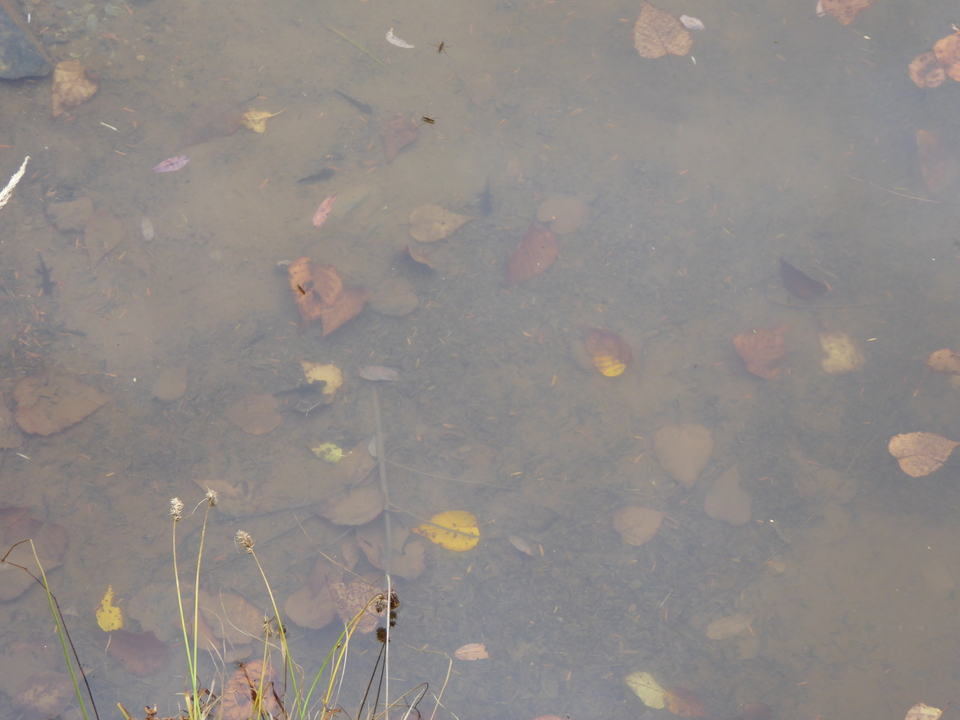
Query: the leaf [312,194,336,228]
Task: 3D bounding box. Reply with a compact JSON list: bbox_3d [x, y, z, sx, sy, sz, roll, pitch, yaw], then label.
[{"bbox_3d":[-0.190,-0.185,2.655,0.019,0.008,0.060,15,51,13],"label":"leaf"}]

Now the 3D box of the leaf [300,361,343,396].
[{"bbox_3d":[-0.178,0.013,2.481,0.033,0.012,0.061,-36,58,-27],"label":"leaf"}]

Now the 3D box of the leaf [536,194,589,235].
[{"bbox_3d":[0.103,-0.181,2.697,0.063,0.008,0.062,-20,57,-14],"label":"leaf"}]

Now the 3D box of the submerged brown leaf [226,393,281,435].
[{"bbox_3d":[-0.246,0.061,2.397,0.059,0.008,0.053,-9,53,-7],"label":"submerged brown leaf"}]

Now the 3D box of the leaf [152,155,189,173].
[{"bbox_3d":[-0.381,-0.244,2.707,0.051,0.008,0.021,-28,55,-22],"label":"leaf"}]

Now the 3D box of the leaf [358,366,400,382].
[{"bbox_3d":[-0.116,0.016,2.530,0.048,0.007,0.020,4,54,3],"label":"leaf"}]

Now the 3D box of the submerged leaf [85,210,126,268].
[{"bbox_3d":[-0.427,-0.139,2.507,0.045,0.008,0.088,-8,51,-7],"label":"submerged leaf"}]

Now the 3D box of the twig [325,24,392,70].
[{"bbox_3d":[-0.158,-0.402,2.823,0.117,0.005,0.005,37,62,24],"label":"twig"}]

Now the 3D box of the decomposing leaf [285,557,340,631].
[{"bbox_3d":[-0.178,0.254,2.380,0.055,0.010,0.090,12,55,9],"label":"decomposing leaf"}]

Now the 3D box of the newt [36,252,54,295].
[{"bbox_3d":[-0.502,-0.100,2.523,0.023,0.008,0.064,-13,53,-10],"label":"newt"}]

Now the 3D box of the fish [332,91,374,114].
[{"bbox_3d":[-0.154,-0.308,2.622,0.062,0.008,0.012,26,55,20],"label":"fish"}]

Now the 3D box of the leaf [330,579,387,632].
[{"bbox_3d":[-0.135,0.260,2.351,0.076,0.010,0.052,28,59,19],"label":"leaf"}]

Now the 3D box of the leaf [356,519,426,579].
[{"bbox_3d":[-0.086,0.193,2.227,0.050,0.010,0.078,-21,53,-17],"label":"leaf"}]

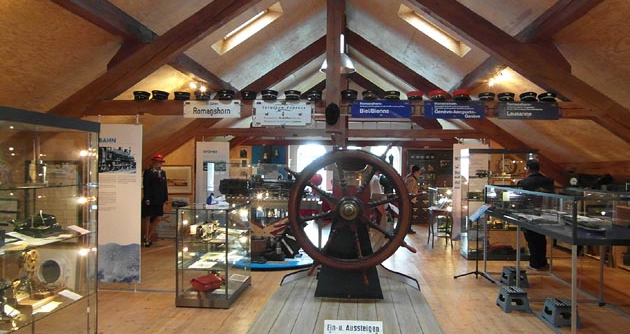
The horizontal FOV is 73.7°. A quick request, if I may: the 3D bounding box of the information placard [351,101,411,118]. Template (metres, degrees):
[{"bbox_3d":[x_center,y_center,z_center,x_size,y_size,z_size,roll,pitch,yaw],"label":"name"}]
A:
[{"bbox_3d":[0.858,-0.735,5.390,0.765,0.215,0.030,1,0,4],"label":"information placard"}]

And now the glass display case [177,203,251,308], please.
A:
[{"bbox_3d":[-1.267,1.080,5.410,0.630,1.155,1.000,0,0,6],"label":"glass display case"}]

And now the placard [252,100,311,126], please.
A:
[{"bbox_3d":[-0.405,-0.685,5.450,0.770,0.325,0.030,1,0,4],"label":"placard"}]

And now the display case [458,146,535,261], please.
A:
[{"bbox_3d":[3.364,0.681,7.708,1.200,1.980,0.520,1,0,5],"label":"display case"}]

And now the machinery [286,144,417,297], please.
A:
[{"bbox_3d":[0.330,0.435,3.930,1.250,1.450,0.550,0,0,6],"label":"machinery"}]

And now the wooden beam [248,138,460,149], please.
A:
[{"bbox_3d":[1.000,-0.720,12.950,6.500,0.205,0.190,1,0,4],"label":"wooden beam"}]

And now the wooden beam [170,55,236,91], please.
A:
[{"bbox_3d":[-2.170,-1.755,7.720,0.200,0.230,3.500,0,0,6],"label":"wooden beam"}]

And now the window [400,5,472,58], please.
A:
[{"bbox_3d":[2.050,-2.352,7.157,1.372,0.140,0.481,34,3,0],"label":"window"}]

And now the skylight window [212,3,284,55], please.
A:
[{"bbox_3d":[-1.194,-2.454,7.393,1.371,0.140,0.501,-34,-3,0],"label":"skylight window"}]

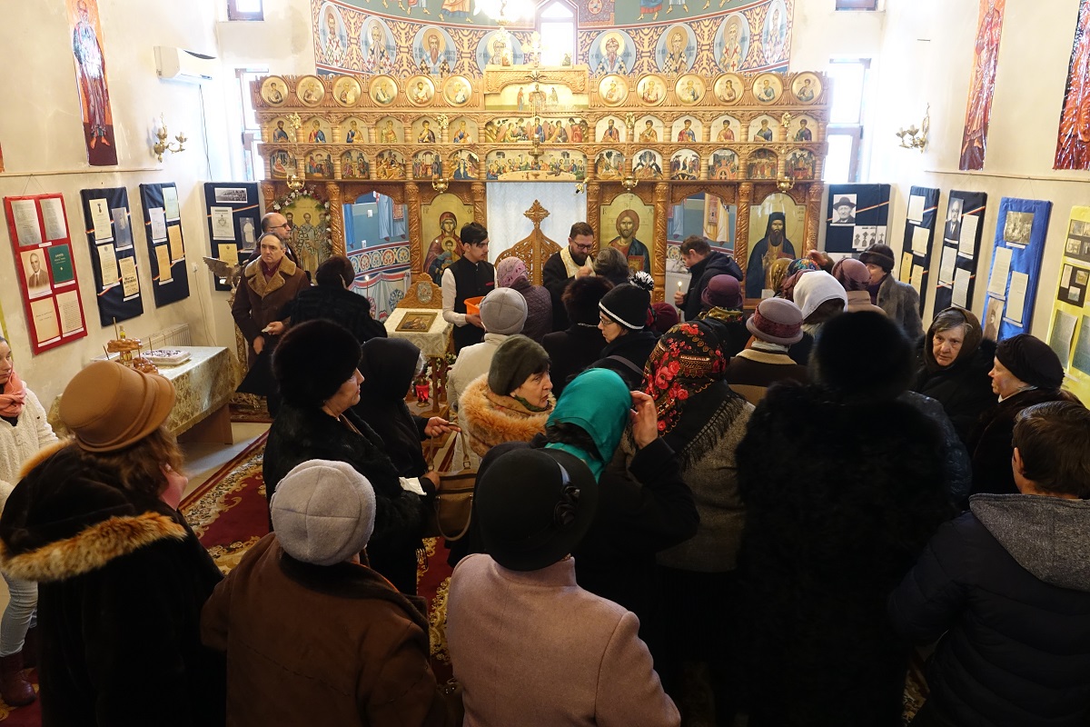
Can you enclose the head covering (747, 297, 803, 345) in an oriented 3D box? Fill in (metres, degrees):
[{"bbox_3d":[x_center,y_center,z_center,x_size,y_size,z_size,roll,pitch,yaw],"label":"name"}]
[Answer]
[{"bbox_3d":[1.035,-0.190,3.267,0.260,0.160,0.270,4,28,-13],"label":"head covering"}]

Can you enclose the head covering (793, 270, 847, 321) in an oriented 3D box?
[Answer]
[{"bbox_3d":[1.447,-0.361,3.840,0.230,0.260,0.260,-7,17,-24],"label":"head covering"}]

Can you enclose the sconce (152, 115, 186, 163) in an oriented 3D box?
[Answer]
[{"bbox_3d":[-3.145,-1.881,6.068,0.210,0.420,0.340,1,15,3],"label":"sconce"}]

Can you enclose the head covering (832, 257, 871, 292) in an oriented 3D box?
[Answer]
[{"bbox_3d":[1.862,-0.544,4.414,0.230,0.190,0.240,-1,20,-26],"label":"head covering"}]

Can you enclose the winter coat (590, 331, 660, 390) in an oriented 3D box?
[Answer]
[{"bbox_3d":[0.418,0.297,3.605,0.390,0.920,0.500,14,21,41],"label":"winter coat"}]

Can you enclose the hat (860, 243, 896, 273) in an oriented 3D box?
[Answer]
[{"bbox_3d":[2.239,-0.713,4.905,0.250,0.180,0.220,-8,17,-26],"label":"hat"}]

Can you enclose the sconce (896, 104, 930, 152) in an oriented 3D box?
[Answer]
[{"bbox_3d":[3.032,-1.936,5.980,0.210,0.430,0.340,1,15,3],"label":"sconce"}]

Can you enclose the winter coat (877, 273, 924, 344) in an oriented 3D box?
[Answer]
[{"bbox_3d":[2.744,-0.207,5.783,0.420,1.000,0.500,2,15,6],"label":"winter coat"}]

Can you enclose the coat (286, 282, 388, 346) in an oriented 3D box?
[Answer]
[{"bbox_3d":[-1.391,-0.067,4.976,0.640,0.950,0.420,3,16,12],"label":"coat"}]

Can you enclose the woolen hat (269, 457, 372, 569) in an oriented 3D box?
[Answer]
[{"bbox_3d":[-0.506,0.333,1.650,0.240,0.200,0.250,0,15,0],"label":"woolen hat"}]

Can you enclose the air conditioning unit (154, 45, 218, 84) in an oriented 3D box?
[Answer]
[{"bbox_3d":[-3.150,-2.633,6.465,0.200,0.260,0.770,0,16,1],"label":"air conditioning unit"}]

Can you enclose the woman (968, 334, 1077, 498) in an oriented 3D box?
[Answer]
[{"bbox_3d":[1.803,0.684,2.835,0.420,1.620,0.500,11,19,35],"label":"woman"}]

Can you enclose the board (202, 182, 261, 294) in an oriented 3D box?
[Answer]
[{"bbox_3d":[-2.891,-1.184,6.839,0.495,1.000,0.050,0,16,1],"label":"board"}]

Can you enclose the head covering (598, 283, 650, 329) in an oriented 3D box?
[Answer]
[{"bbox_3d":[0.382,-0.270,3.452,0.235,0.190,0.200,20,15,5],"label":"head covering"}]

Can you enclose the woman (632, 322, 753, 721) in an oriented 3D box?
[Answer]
[{"bbox_3d":[0.534,0.643,2.729,0.500,1.640,0.360,-3,16,-10],"label":"woman"}]

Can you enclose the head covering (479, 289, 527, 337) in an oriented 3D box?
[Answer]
[{"bbox_3d":[-0.208,-0.262,3.650,0.235,0.200,0.240,1,15,5],"label":"head covering"}]

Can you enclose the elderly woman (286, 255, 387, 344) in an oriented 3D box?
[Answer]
[{"bbox_3d":[-1.361,0.093,4.840,0.580,1.616,0.420,5,17,18],"label":"elderly woman"}]

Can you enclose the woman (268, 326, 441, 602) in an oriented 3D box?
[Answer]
[{"bbox_3d":[-0.707,0.679,2.743,0.500,1.680,0.520,-9,18,-31],"label":"woman"}]

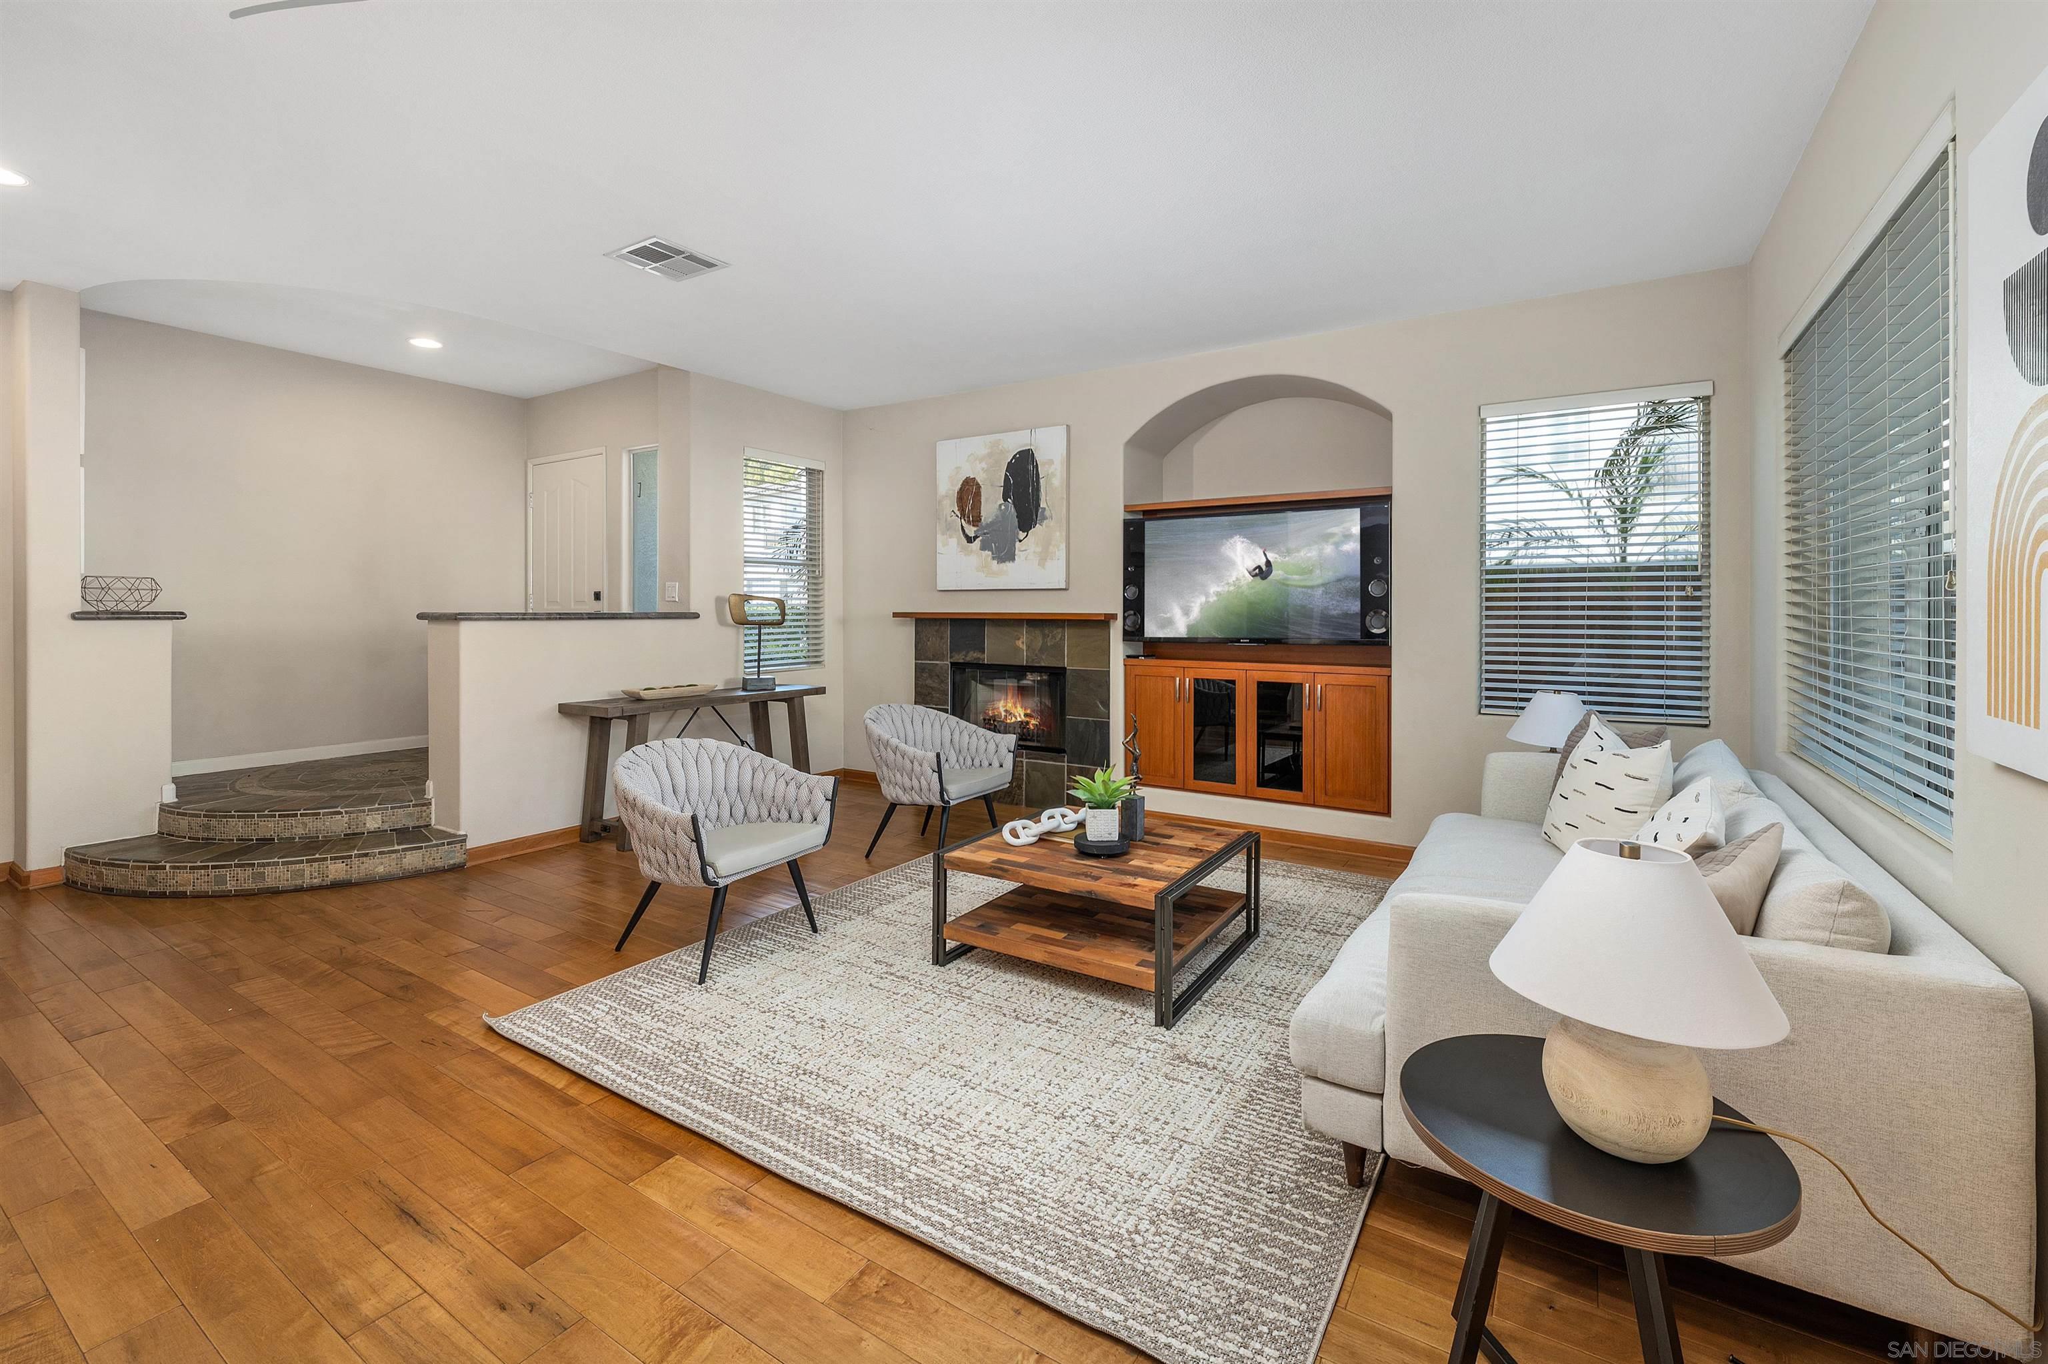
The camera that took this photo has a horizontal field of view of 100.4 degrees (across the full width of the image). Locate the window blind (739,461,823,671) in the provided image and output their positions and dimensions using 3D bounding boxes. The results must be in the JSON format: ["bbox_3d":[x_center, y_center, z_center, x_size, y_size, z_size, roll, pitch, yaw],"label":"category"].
[{"bbox_3d":[-1.663,-0.816,5.917,0.070,1.480,0.740,2,4,33],"label":"window blind"}]

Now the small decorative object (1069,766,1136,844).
[{"bbox_3d":[0.281,0.431,3.090,0.240,0.250,0.240,0,4,5],"label":"small decorative object"}]

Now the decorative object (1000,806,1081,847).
[{"bbox_3d":[0.125,0.531,3.270,0.440,0.105,0.140,-3,4,-36],"label":"decorative object"}]

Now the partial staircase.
[{"bbox_3d":[-3.939,0.729,4.566,1.580,0.320,2.050,-2,4,-35],"label":"partial staircase"}]

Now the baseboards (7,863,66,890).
[{"bbox_3d":[-4.576,0.890,3.955,0.140,0.095,0.220,2,4,33],"label":"baseboards"}]

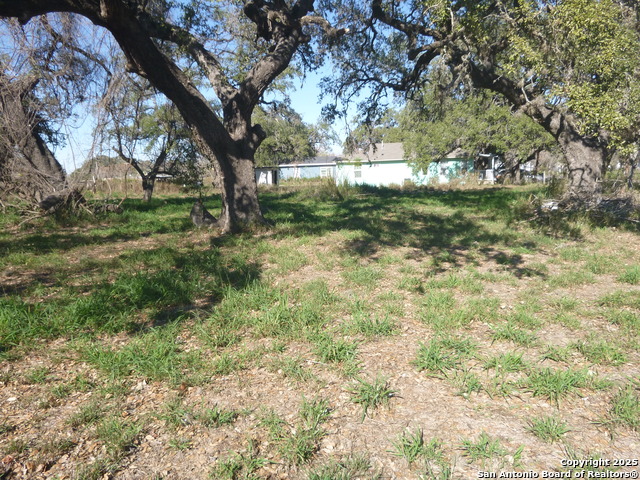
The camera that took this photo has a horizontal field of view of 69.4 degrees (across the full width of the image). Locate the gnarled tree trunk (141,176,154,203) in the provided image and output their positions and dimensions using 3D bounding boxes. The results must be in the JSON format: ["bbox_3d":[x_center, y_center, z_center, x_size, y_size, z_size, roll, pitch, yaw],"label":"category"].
[{"bbox_3d":[-8.400,-2.460,22.500,0.640,1.270,0.580,0,8,0],"label":"gnarled tree trunk"}]

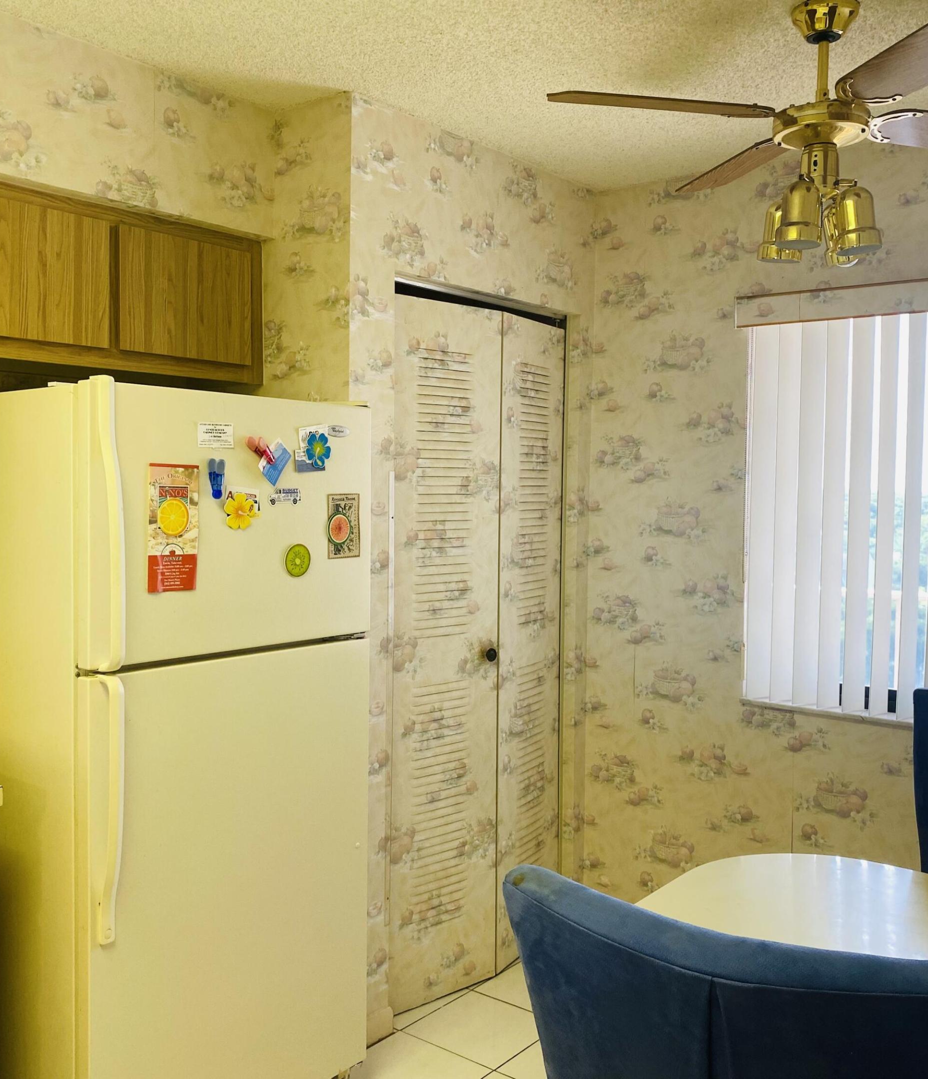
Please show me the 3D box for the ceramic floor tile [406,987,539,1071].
[{"bbox_3d":[0.048,1.342,2.960,0.313,0.010,0.313,3,4,38],"label":"ceramic floor tile"}]

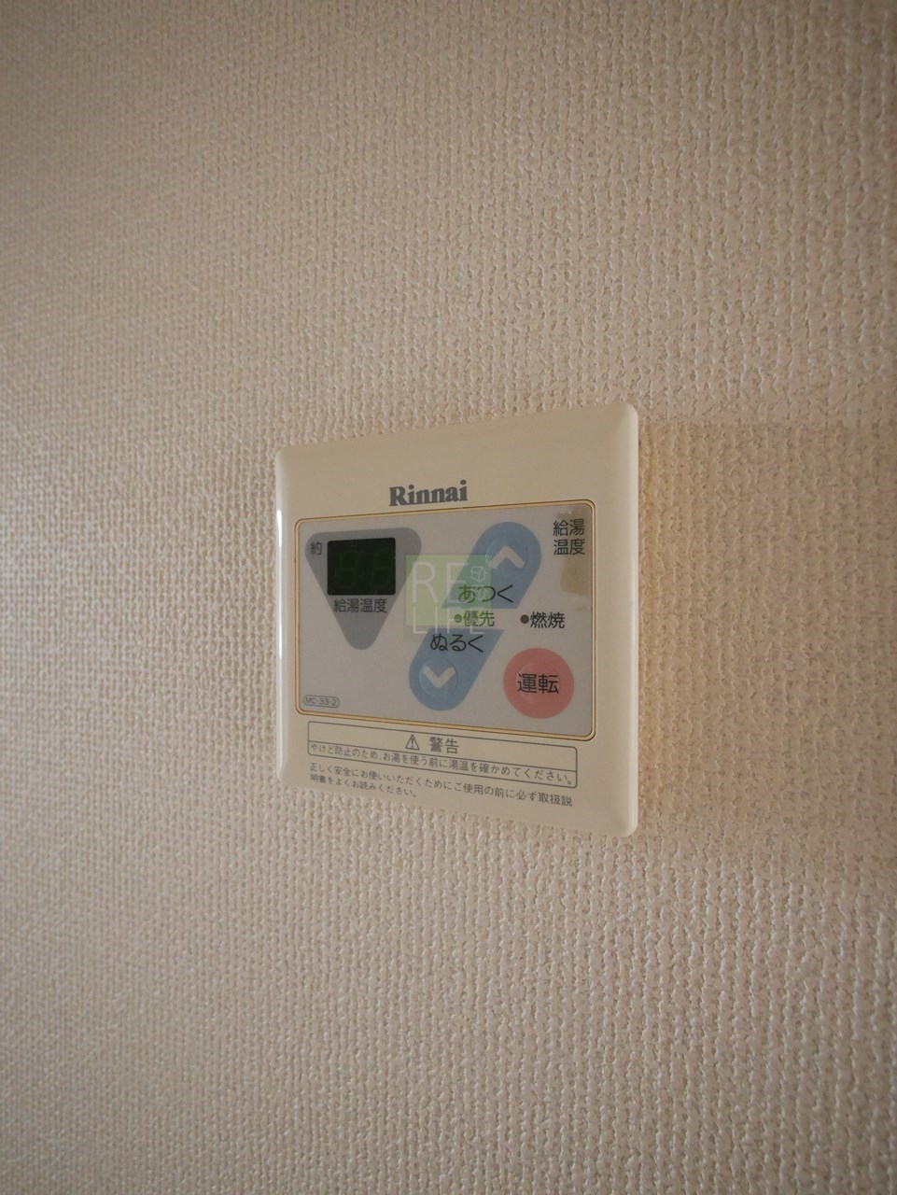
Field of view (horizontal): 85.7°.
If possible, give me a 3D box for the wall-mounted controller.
[{"bbox_3d":[-0.003,0.006,0.158,0.120,0.120,0.018,0,0,20],"label":"wall-mounted controller"}]

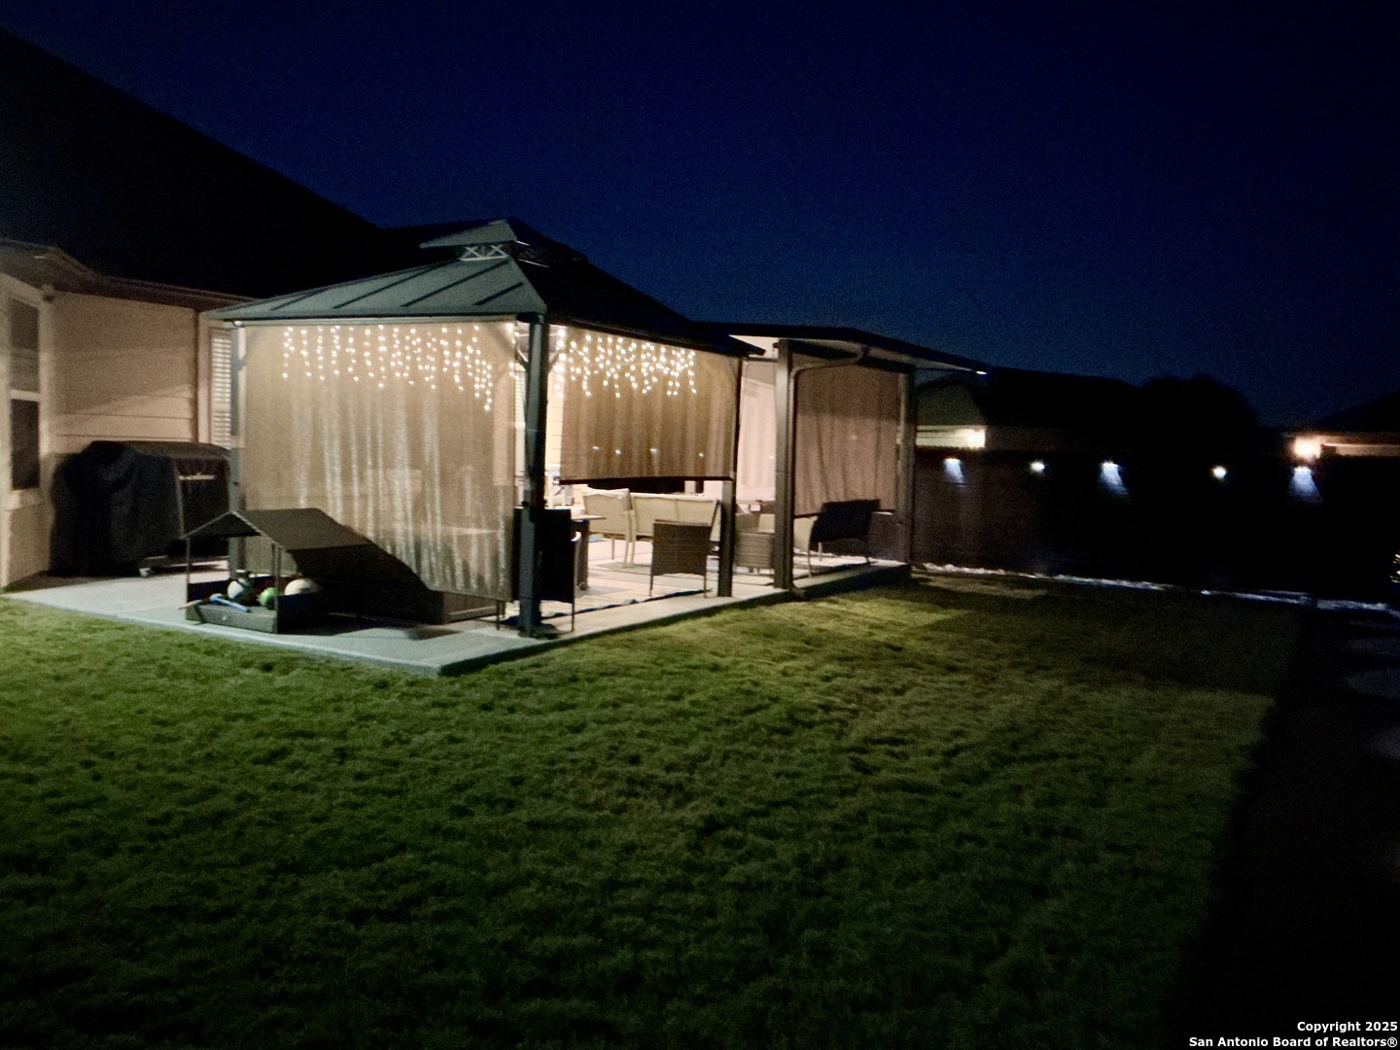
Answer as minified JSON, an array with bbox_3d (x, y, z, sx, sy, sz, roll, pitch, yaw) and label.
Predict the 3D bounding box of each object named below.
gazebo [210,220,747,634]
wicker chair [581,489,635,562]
[{"bbox_3d":[-1.776,-1.024,9.912,3.650,3.260,3.450,5,4,29],"label":"gazebo"},{"bbox_3d":[-1.012,0.015,12.936,0.640,0.860,0.680,3,4,14],"label":"wicker chair"}]

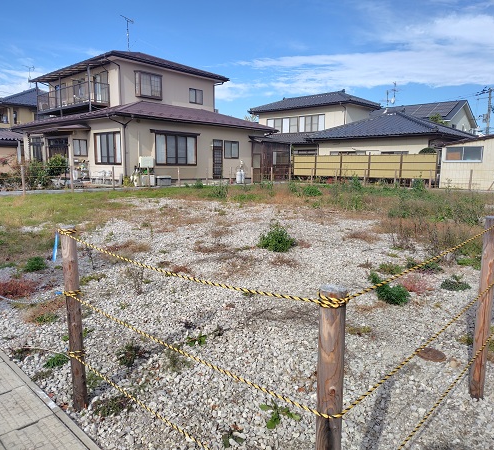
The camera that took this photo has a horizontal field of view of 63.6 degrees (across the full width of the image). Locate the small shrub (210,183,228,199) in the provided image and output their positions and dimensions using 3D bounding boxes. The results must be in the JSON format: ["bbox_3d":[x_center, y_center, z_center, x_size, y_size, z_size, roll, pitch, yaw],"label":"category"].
[{"bbox_3d":[-1.065,-1.299,14.887,0.674,0.574,0.597,0,8,-4],"label":"small shrub"}]

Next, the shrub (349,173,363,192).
[{"bbox_3d":[5.126,-1.941,18.588,0.655,0.819,0.582,3,9,15],"label":"shrub"}]

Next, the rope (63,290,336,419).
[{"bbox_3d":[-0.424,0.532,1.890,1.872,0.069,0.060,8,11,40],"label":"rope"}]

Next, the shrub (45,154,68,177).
[{"bbox_3d":[-8.505,-2.656,17.800,1.000,1.000,0.950,-4,9,-25],"label":"shrub"}]

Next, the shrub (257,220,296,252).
[{"bbox_3d":[0.489,0.170,6.536,0.626,0.459,0.544,1,8,4],"label":"shrub"}]

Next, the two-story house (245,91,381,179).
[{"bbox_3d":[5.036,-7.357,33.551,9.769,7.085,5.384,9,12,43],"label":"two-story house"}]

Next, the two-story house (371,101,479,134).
[{"bbox_3d":[18.817,-9.628,45.489,10.600,7.800,10.200,7,11,40],"label":"two-story house"}]

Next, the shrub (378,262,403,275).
[{"bbox_3d":[1.812,0.535,5.019,0.310,0.120,0.280,3,9,20],"label":"shrub"}]

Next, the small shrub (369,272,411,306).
[{"bbox_3d":[1.472,0.649,4.118,0.430,0.260,0.380,3,9,20],"label":"small shrub"}]

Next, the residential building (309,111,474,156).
[{"bbox_3d":[9.820,-5.716,29.074,9.600,4.800,7.200,7,11,40],"label":"residential building"}]

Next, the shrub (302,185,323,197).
[{"bbox_3d":[2.350,-1.274,14.491,0.780,0.430,0.700,1,9,9],"label":"shrub"}]

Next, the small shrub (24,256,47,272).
[{"bbox_3d":[-2.710,0.491,5.093,0.290,0.170,0.270,-5,10,-28],"label":"small shrub"}]

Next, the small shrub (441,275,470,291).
[{"bbox_3d":[2.516,0.671,4.785,0.379,0.155,0.315,5,10,28],"label":"small shrub"}]

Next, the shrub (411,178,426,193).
[{"bbox_3d":[8.187,-1.886,18.976,0.668,0.648,0.594,4,9,23],"label":"shrub"}]

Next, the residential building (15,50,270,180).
[{"bbox_3d":[-6.354,-6.151,24.709,11.500,7.000,11.000,7,11,40],"label":"residential building"}]

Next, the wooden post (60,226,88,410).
[{"bbox_3d":[-1.010,0.558,2.339,0.090,1.099,0.090,-4,9,-24],"label":"wooden post"}]

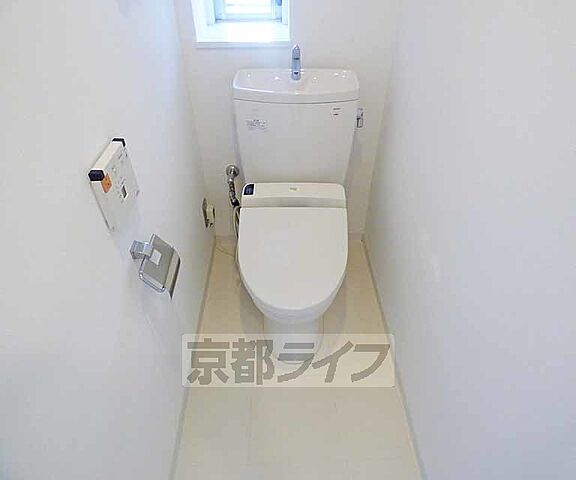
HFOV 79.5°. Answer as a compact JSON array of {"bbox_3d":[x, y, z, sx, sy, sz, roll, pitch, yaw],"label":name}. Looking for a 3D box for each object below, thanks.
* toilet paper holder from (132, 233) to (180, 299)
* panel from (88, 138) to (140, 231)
[{"bbox_3d":[-0.336,0.063,0.877,0.100,0.117,0.135,0,41,-1],"label":"toilet paper holder"},{"bbox_3d":[-0.370,-0.120,0.760,0.030,0.136,0.138,0,41,-1],"label":"panel"}]

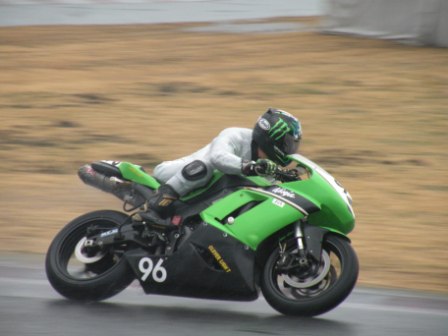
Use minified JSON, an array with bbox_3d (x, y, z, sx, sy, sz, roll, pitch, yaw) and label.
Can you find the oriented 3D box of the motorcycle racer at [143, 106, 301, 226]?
[{"bbox_3d":[-0.018,0.079,24.463,0.990,1.080,0.780,3,-33,24],"label":"motorcycle racer"}]

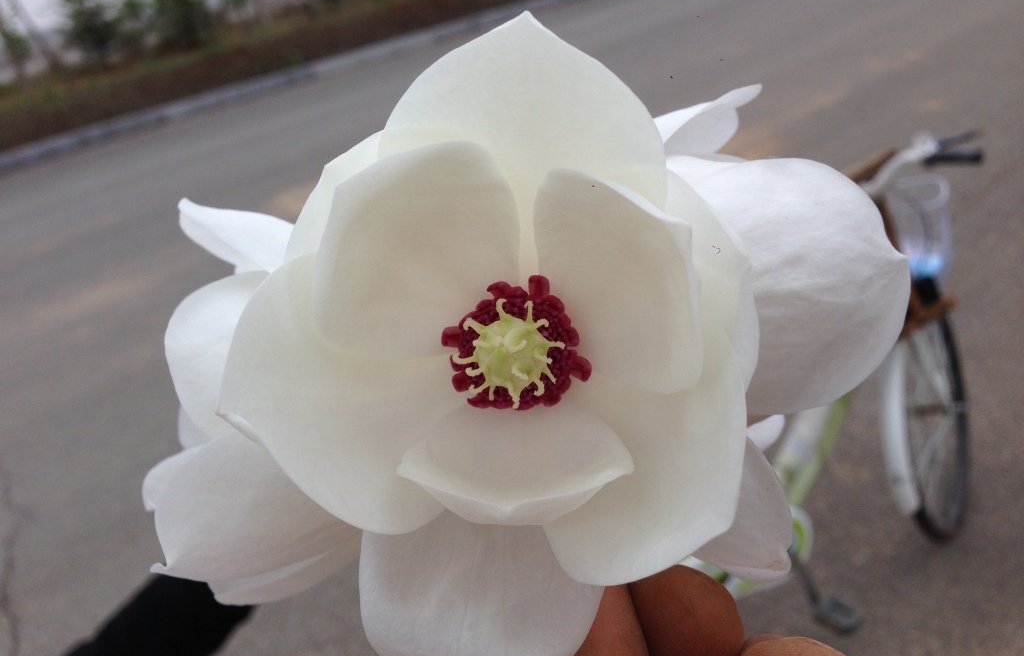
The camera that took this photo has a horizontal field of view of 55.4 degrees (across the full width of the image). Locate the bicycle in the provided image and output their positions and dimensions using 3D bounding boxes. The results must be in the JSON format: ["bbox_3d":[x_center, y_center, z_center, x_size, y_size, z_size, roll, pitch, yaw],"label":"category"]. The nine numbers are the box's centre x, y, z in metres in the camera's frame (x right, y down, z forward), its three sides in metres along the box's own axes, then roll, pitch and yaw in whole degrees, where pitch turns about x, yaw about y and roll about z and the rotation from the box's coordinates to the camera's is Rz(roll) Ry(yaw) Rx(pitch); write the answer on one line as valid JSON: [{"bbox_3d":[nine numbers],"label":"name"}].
[{"bbox_3d":[0.581,0.187,2.067,1.660,1.050,0.540,-22,24,-29],"label":"bicycle"}]

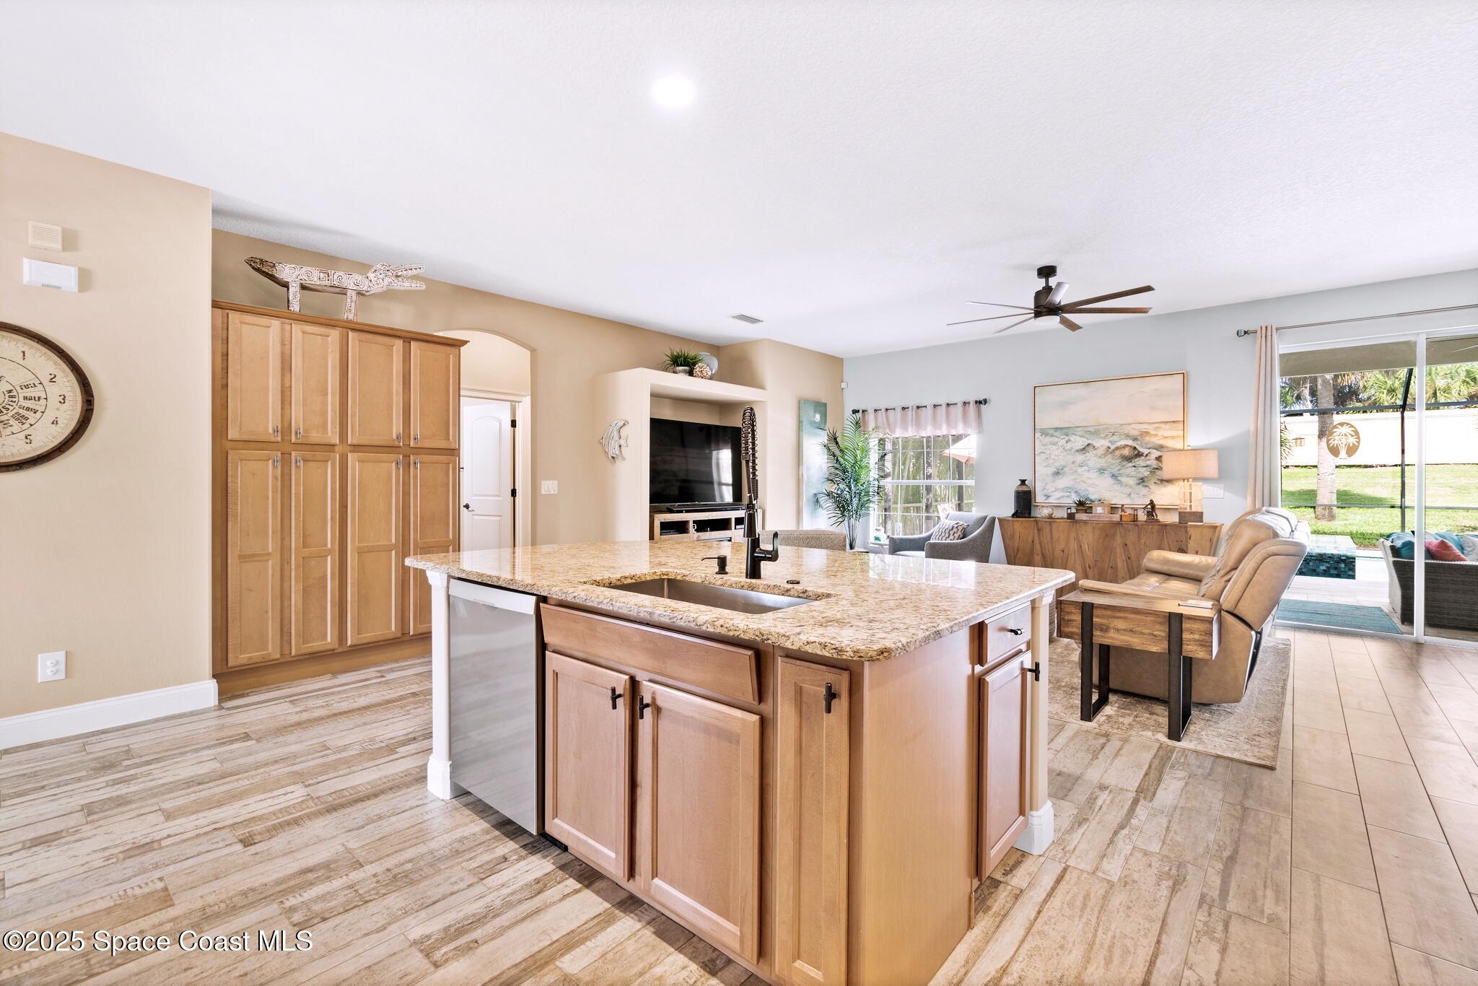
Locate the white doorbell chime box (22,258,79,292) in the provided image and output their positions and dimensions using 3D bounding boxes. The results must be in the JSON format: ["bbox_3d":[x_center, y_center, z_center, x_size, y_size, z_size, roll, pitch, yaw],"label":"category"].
[{"bbox_3d":[-3.283,-1.032,2.941,0.050,0.123,0.173,1,1,42],"label":"white doorbell chime box"}]

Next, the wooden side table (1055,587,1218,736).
[{"bbox_3d":[2.113,0.884,3.267,0.670,0.624,0.440,1,2,41],"label":"wooden side table"}]

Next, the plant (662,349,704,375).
[{"bbox_3d":[-0.557,-1.281,6.136,0.380,0.310,0.380,0,1,0],"label":"plant"}]

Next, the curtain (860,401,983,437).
[{"bbox_3d":[2.098,-0.849,7.262,1.530,0.370,0.090,1,2,41],"label":"curtain"}]

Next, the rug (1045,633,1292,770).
[{"bbox_3d":[2.494,1.165,4.665,2.460,0.014,3.080,1,2,43],"label":"rug"}]

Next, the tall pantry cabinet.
[{"bbox_3d":[-2.665,0.036,4.115,0.610,2.240,1.420,1,2,42],"label":"tall pantry cabinet"}]

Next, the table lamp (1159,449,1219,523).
[{"bbox_3d":[3.863,-0.070,5.270,0.390,0.660,0.260,2,2,42],"label":"table lamp"}]

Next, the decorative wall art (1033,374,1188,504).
[{"bbox_3d":[3.506,-0.474,5.900,1.280,1.220,0.050,2,2,42],"label":"decorative wall art"}]

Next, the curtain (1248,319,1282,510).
[{"bbox_3d":[4.333,-0.118,5.073,0.230,2.510,0.120,2,2,42],"label":"curtain"}]

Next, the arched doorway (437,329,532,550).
[{"bbox_3d":[-2.144,-0.111,5.227,0.140,2.495,0.910,1,2,42],"label":"arched doorway"}]

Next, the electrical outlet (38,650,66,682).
[{"bbox_3d":[-3.237,0.822,2.905,0.012,0.131,0.087,2,2,42],"label":"electrical outlet"}]

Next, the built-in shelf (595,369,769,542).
[{"bbox_3d":[-0.544,0.001,6.360,0.720,2.240,1.800,1,2,42],"label":"built-in shelf"}]

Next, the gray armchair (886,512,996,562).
[{"bbox_3d":[2.116,0.687,6.509,0.790,0.890,0.740,0,1,-11],"label":"gray armchair"}]

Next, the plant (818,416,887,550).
[{"bbox_3d":[1.349,0.065,7.273,0.770,2.010,0.770,0,1,0],"label":"plant"}]

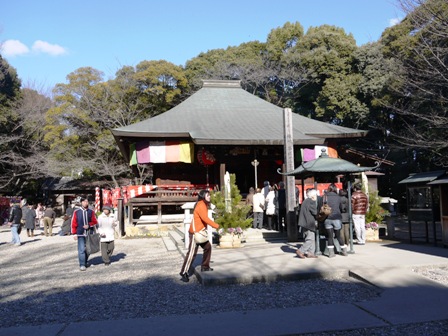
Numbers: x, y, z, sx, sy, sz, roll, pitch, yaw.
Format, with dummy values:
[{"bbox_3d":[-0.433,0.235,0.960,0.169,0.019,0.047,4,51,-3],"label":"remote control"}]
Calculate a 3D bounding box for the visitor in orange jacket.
[{"bbox_3d":[-0.461,1.220,6.550,0.700,1.590,0.550,0,-5,-12],"label":"visitor in orange jacket"}]

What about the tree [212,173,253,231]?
[{"bbox_3d":[0.219,1.038,10.600,1.150,1.650,1.050,0,-5,-9],"label":"tree"}]

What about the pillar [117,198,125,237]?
[{"bbox_3d":[-4.206,2.022,14.800,0.250,1.550,0.250,0,-5,-9],"label":"pillar"}]

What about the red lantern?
[{"bbox_3d":[-0.705,-0.423,14.600,0.800,0.740,0.800,0,-5,-9],"label":"red lantern"}]

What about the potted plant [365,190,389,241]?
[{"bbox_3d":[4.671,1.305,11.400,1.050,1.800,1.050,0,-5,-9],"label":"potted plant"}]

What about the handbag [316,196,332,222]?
[{"bbox_3d":[2.219,0.927,8.000,0.360,0.520,0.200,-3,-5,24],"label":"handbag"}]

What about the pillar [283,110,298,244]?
[{"bbox_3d":[2.101,0.221,11.450,0.290,4.100,0.290,0,-5,-9],"label":"pillar"}]

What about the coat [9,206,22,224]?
[{"bbox_3d":[-7.537,1.681,13.100,0.420,0.740,0.480,-5,-6,41],"label":"coat"}]

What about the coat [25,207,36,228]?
[{"bbox_3d":[-8.329,2.131,15.600,0.480,0.950,0.360,-1,-5,0],"label":"coat"}]

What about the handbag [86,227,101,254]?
[{"bbox_3d":[-2.953,1.640,8.200,0.360,0.600,0.160,2,-6,-30],"label":"handbag"}]

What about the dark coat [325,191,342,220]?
[{"bbox_3d":[2.466,0.849,8.200,0.430,0.670,0.340,-1,-5,6],"label":"dark coat"}]

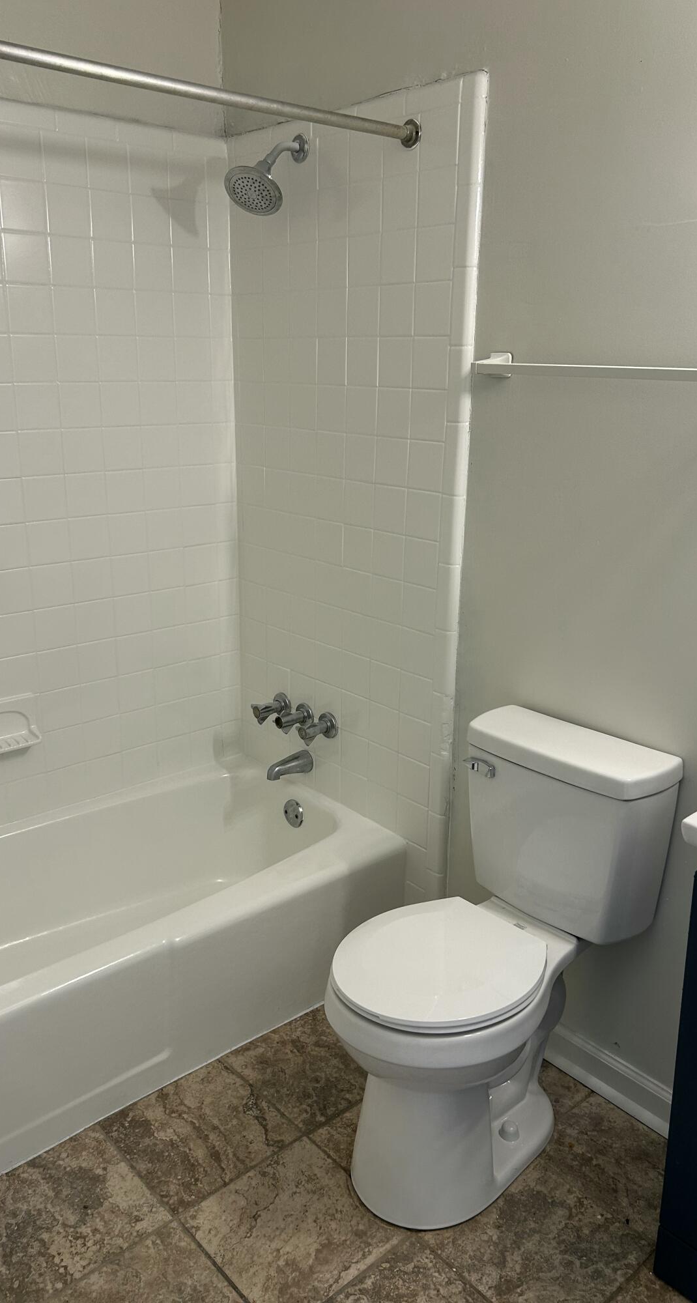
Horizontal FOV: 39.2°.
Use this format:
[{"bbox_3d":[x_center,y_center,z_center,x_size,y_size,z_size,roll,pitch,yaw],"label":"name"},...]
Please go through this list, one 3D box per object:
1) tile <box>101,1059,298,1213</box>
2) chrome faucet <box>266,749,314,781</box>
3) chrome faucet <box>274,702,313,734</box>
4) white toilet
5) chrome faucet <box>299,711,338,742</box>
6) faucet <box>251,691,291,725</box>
[{"bbox_3d":[-0.302,0.993,2.004,0.300,0.010,0.298,-14,22,-39],"label":"tile"},{"bbox_3d":[-0.161,0.321,2.669,0.143,0.053,0.048,-14,22,-39],"label":"chrome faucet"},{"bbox_3d":[-0.149,0.184,2.654,0.095,0.075,0.075,-14,22,-39],"label":"chrome faucet"},{"bbox_3d":[0.237,0.606,1.875,0.655,0.819,0.412,-14,22,-39],"label":"white toilet"},{"bbox_3d":[-0.083,0.207,2.582,0.095,0.075,0.074,-14,22,-39],"label":"chrome faucet"},{"bbox_3d":[-0.220,0.160,2.731,0.095,0.075,0.075,-14,22,-39],"label":"faucet"}]

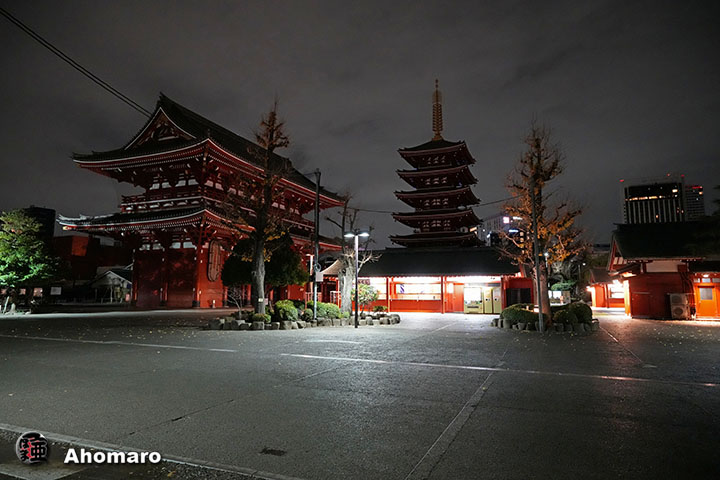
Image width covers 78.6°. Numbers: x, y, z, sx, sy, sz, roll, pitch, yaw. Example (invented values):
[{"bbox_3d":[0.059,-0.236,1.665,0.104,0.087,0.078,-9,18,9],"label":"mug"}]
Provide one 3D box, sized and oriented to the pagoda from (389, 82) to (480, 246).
[{"bbox_3d":[18.535,-12.957,105.705,18.000,53.300,18.000,-3,-7,24],"label":"pagoda"}]

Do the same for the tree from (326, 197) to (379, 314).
[{"bbox_3d":[-0.362,0.881,21.241,2.510,6.070,2.510,0,-7,0],"label":"tree"}]

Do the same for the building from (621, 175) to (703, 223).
[{"bbox_3d":[256.225,-3.652,374.209,56.710,95.440,28.000,-3,-7,24],"label":"building"}]

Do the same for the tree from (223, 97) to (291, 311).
[{"bbox_3d":[-4.826,-1.450,20.508,3.170,10.560,3.170,0,-7,0],"label":"tree"}]

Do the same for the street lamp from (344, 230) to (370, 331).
[{"bbox_3d":[-0.110,1.707,19.332,1.140,4.290,0.350,0,-7,0],"label":"street lamp"}]

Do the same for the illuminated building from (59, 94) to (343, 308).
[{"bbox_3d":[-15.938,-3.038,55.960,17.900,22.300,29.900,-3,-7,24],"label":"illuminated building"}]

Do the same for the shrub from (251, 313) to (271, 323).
[{"bbox_3d":[-4.261,3.388,18.836,0.860,0.560,0.860,-3,-7,24],"label":"shrub"}]

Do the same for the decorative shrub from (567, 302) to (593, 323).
[{"bbox_3d":[9.312,3.143,18.658,1.100,0.980,1.100,-3,-7,24],"label":"decorative shrub"}]

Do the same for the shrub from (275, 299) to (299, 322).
[{"bbox_3d":[-3.202,3.170,19.163,1.050,1.060,1.050,0,-7,0],"label":"shrub"}]

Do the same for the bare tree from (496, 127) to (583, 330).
[{"bbox_3d":[8.051,-0.830,19.424,3.880,9.050,3.880,-3,-7,24],"label":"bare tree"}]

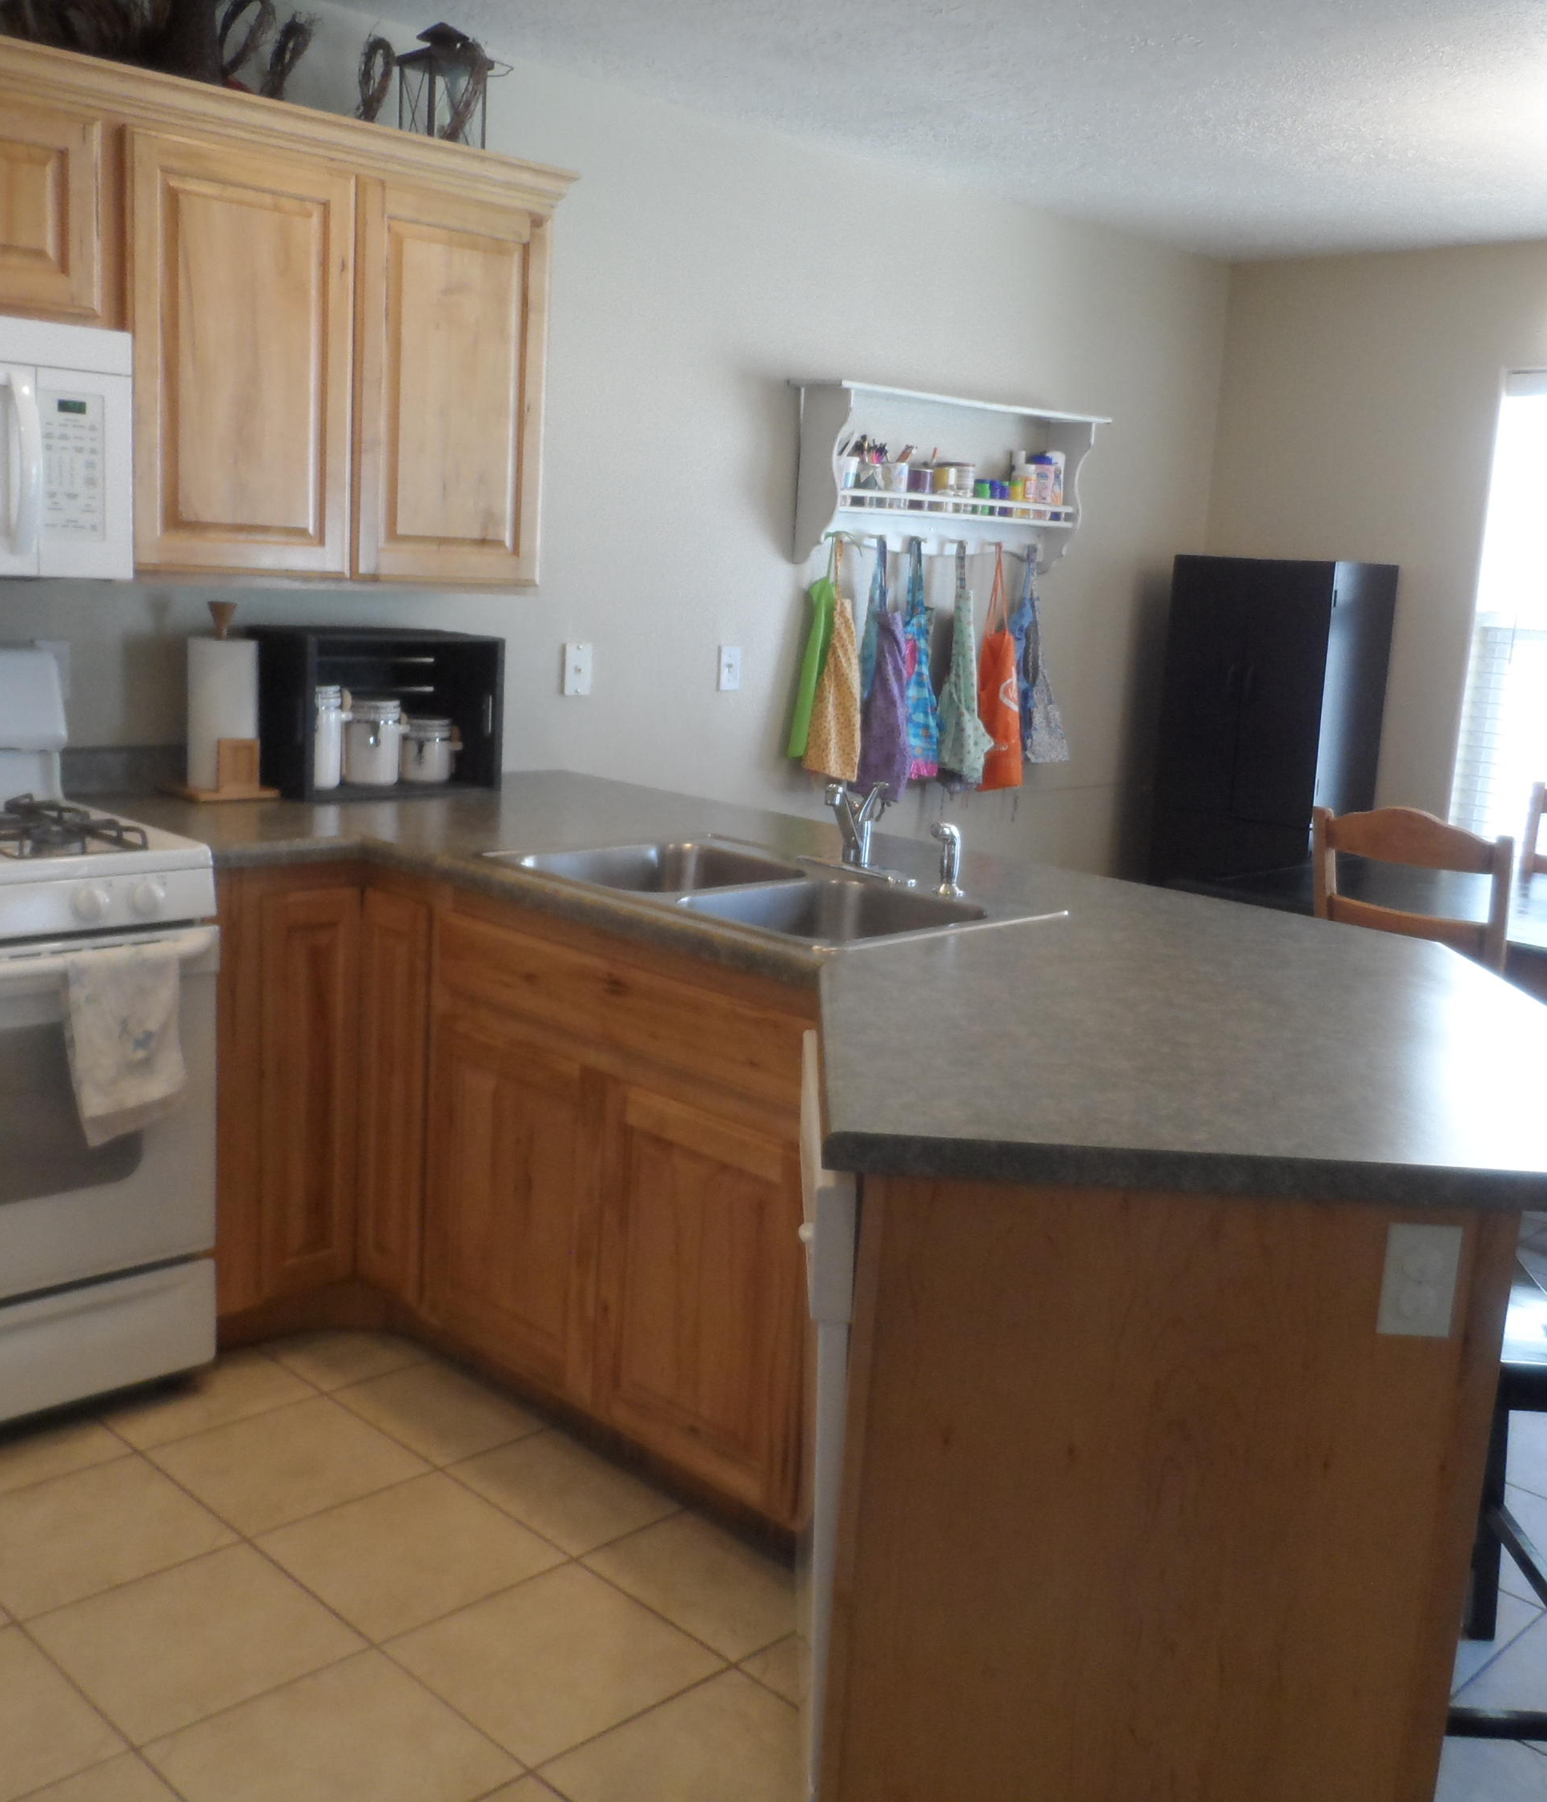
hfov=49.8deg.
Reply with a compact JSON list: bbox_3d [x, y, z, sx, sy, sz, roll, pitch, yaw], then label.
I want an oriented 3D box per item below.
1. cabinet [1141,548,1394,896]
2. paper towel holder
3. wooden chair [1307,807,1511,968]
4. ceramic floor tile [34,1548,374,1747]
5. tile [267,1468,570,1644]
[{"bbox_3d":[1.539,-0.297,5.319,0.553,1.555,0.385,13,15,43],"label":"cabinet"},{"bbox_3d":[-1.086,-0.396,3.277,0.172,0.377,0.169,9,12,29],"label":"paper towel holder"},{"bbox_3d":[1.477,0.298,3.680,0.445,1.042,0.552,13,15,43],"label":"wooden chair"},{"bbox_3d":[-0.782,1.002,2.264,0.330,0.010,0.330,-6,14,-44],"label":"ceramic floor tile"},{"bbox_3d":[-0.543,0.977,2.500,0.330,0.010,0.330,-6,14,-44],"label":"tile"}]

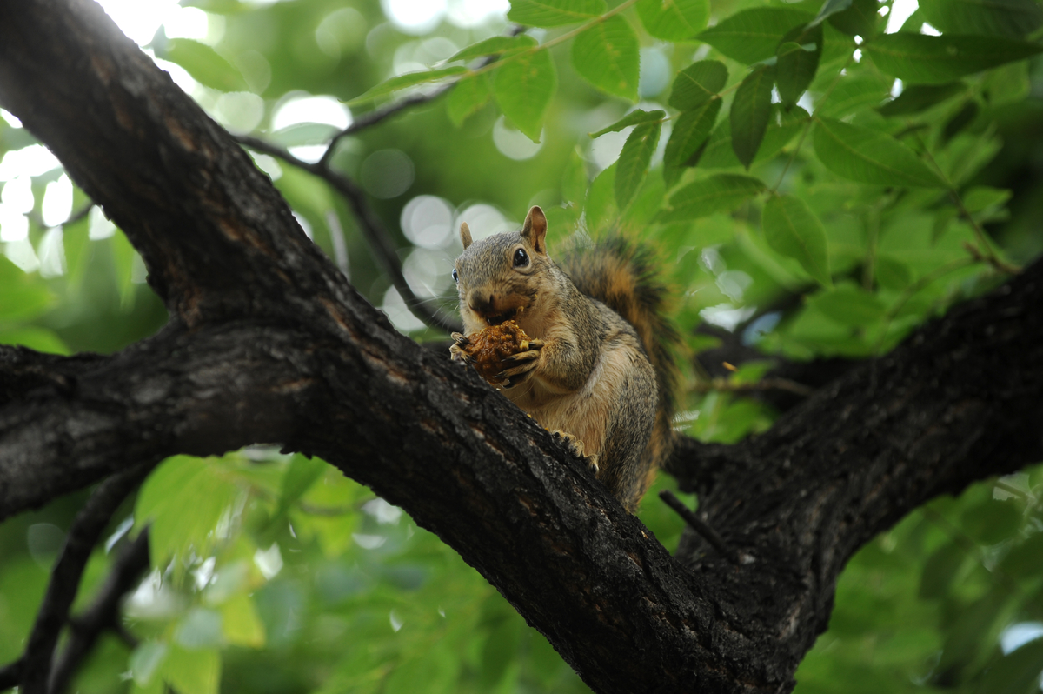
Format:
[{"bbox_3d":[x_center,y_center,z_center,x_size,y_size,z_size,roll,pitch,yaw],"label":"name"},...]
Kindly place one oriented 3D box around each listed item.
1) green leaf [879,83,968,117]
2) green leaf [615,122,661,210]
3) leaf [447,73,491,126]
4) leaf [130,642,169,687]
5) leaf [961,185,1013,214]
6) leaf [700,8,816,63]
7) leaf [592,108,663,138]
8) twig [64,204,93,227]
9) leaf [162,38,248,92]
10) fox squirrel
[{"bbox_3d":[0.285,-0.176,4.120,0.067,0.016,0.020,-17,-64,9],"label":"green leaf"},{"bbox_3d":[0.079,-0.121,3.870,0.019,0.068,0.014,25,16,-1],"label":"green leaf"},{"bbox_3d":[-0.035,-0.167,3.900,0.027,0.038,0.012,19,0,-3],"label":"leaf"},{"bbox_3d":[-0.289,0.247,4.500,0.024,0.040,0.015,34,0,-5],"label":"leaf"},{"bbox_3d":[0.331,-0.107,4.120,0.036,0.012,0.017,-14,-64,7],"label":"leaf"},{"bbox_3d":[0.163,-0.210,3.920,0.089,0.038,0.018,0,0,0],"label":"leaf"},{"bbox_3d":[0.069,-0.147,3.800,0.051,0.013,0.022,-16,0,2],"label":"leaf"},{"bbox_3d":[-0.337,-0.100,4.400,0.029,0.009,0.008,-36,0,0],"label":"twig"},{"bbox_3d":[-0.222,-0.197,4.050,0.066,0.028,0.016,30,0,-4],"label":"leaf"},{"bbox_3d":[0.028,0.008,3.780,0.155,0.185,0.098,16,-24,-40],"label":"fox squirrel"}]

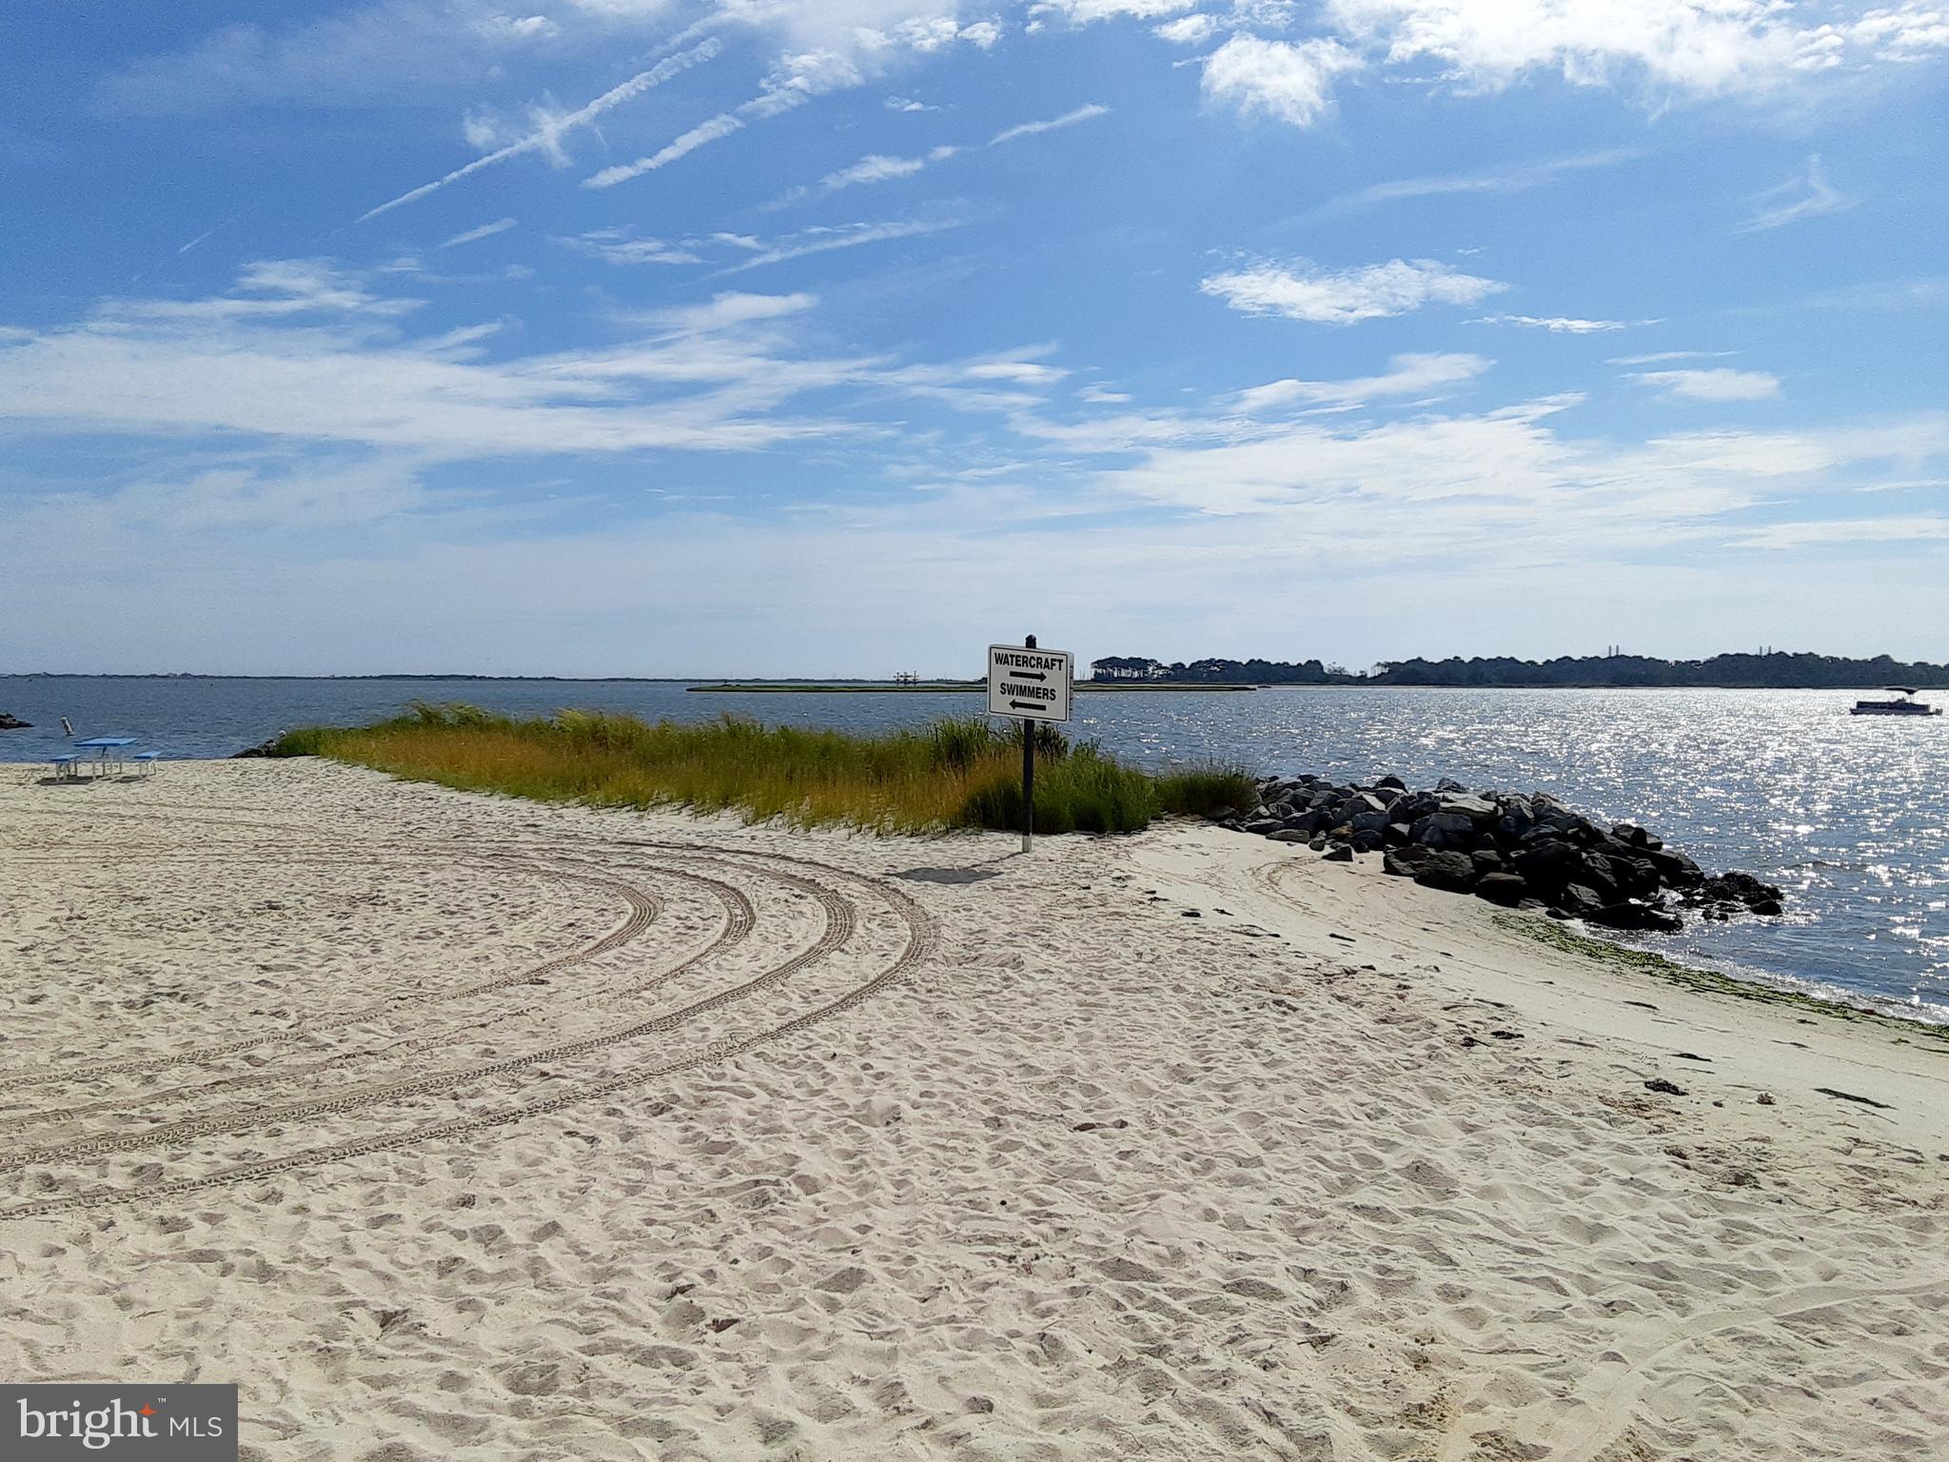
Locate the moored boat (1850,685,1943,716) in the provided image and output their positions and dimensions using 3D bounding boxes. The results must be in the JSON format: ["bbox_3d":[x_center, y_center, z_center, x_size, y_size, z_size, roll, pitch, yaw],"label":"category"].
[{"bbox_3d":[81.955,-2.623,135.000,7.000,2.600,2.500,1,2,29],"label":"moored boat"}]

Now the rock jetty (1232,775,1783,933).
[{"bbox_3d":[6.150,1.343,18.300,6.500,1.500,4.700,1,2,7],"label":"rock jetty"}]

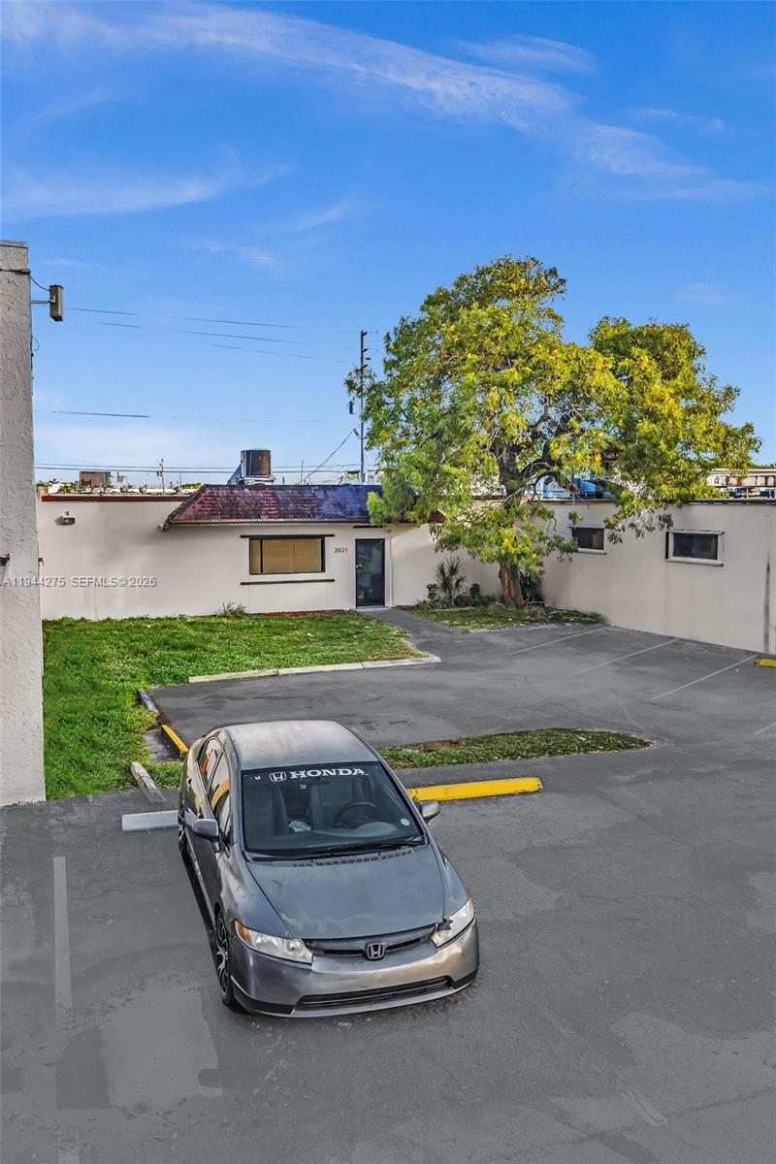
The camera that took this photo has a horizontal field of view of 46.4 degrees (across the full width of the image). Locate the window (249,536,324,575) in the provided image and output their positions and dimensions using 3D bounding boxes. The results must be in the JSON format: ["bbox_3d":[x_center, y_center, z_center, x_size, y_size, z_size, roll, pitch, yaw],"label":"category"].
[{"bbox_3d":[-3.039,-0.815,27.358,2.330,1.130,0.130,-2,6,-22],"label":"window"}]

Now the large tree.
[{"bbox_3d":[4.631,-4.146,26.626,11.300,10.300,9.500,0,5,0],"label":"large tree"}]

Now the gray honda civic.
[{"bbox_3d":[-0.719,2.038,7.720,1.800,1.435,4.490,-1,6,-17],"label":"gray honda civic"}]

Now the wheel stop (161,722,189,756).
[{"bbox_3d":[-2.957,2.224,12.544,0.160,0.130,1.600,-2,6,-24],"label":"wheel stop"}]

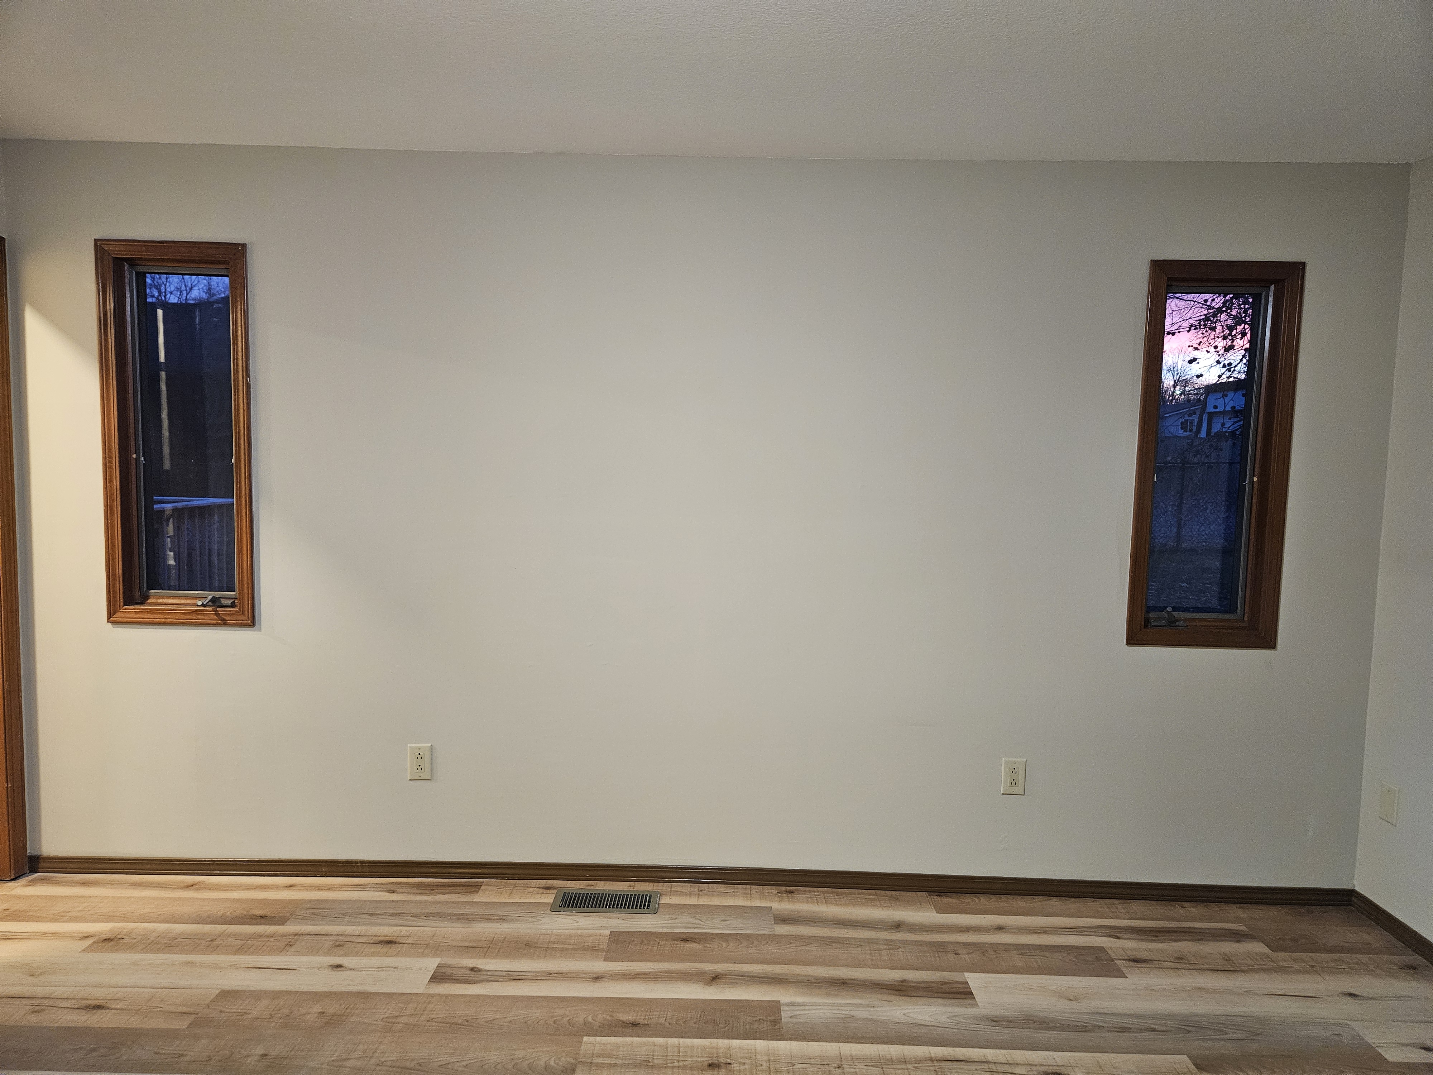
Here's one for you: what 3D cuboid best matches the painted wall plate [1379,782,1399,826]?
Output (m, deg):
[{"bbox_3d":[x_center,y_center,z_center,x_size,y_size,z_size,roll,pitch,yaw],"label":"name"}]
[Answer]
[{"bbox_3d":[2.146,0.850,3.037,0.006,0.121,0.078,1,5,1],"label":"painted wall plate"}]

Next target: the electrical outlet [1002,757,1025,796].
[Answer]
[{"bbox_3d":[1.008,0.813,3.218,0.080,0.124,0.010,1,5,1],"label":"electrical outlet"}]

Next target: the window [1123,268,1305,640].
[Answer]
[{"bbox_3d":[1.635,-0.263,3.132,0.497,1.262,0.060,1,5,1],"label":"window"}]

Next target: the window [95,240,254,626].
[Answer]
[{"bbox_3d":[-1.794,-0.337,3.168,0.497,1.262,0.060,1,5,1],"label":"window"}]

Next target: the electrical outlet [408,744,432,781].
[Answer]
[{"bbox_3d":[-1.009,0.769,3.239,0.080,0.124,0.010,1,5,1],"label":"electrical outlet"}]

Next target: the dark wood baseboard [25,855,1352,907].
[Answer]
[{"bbox_3d":[-0.106,1.170,3.259,4.547,0.061,0.016,1,5,1],"label":"dark wood baseboard"}]

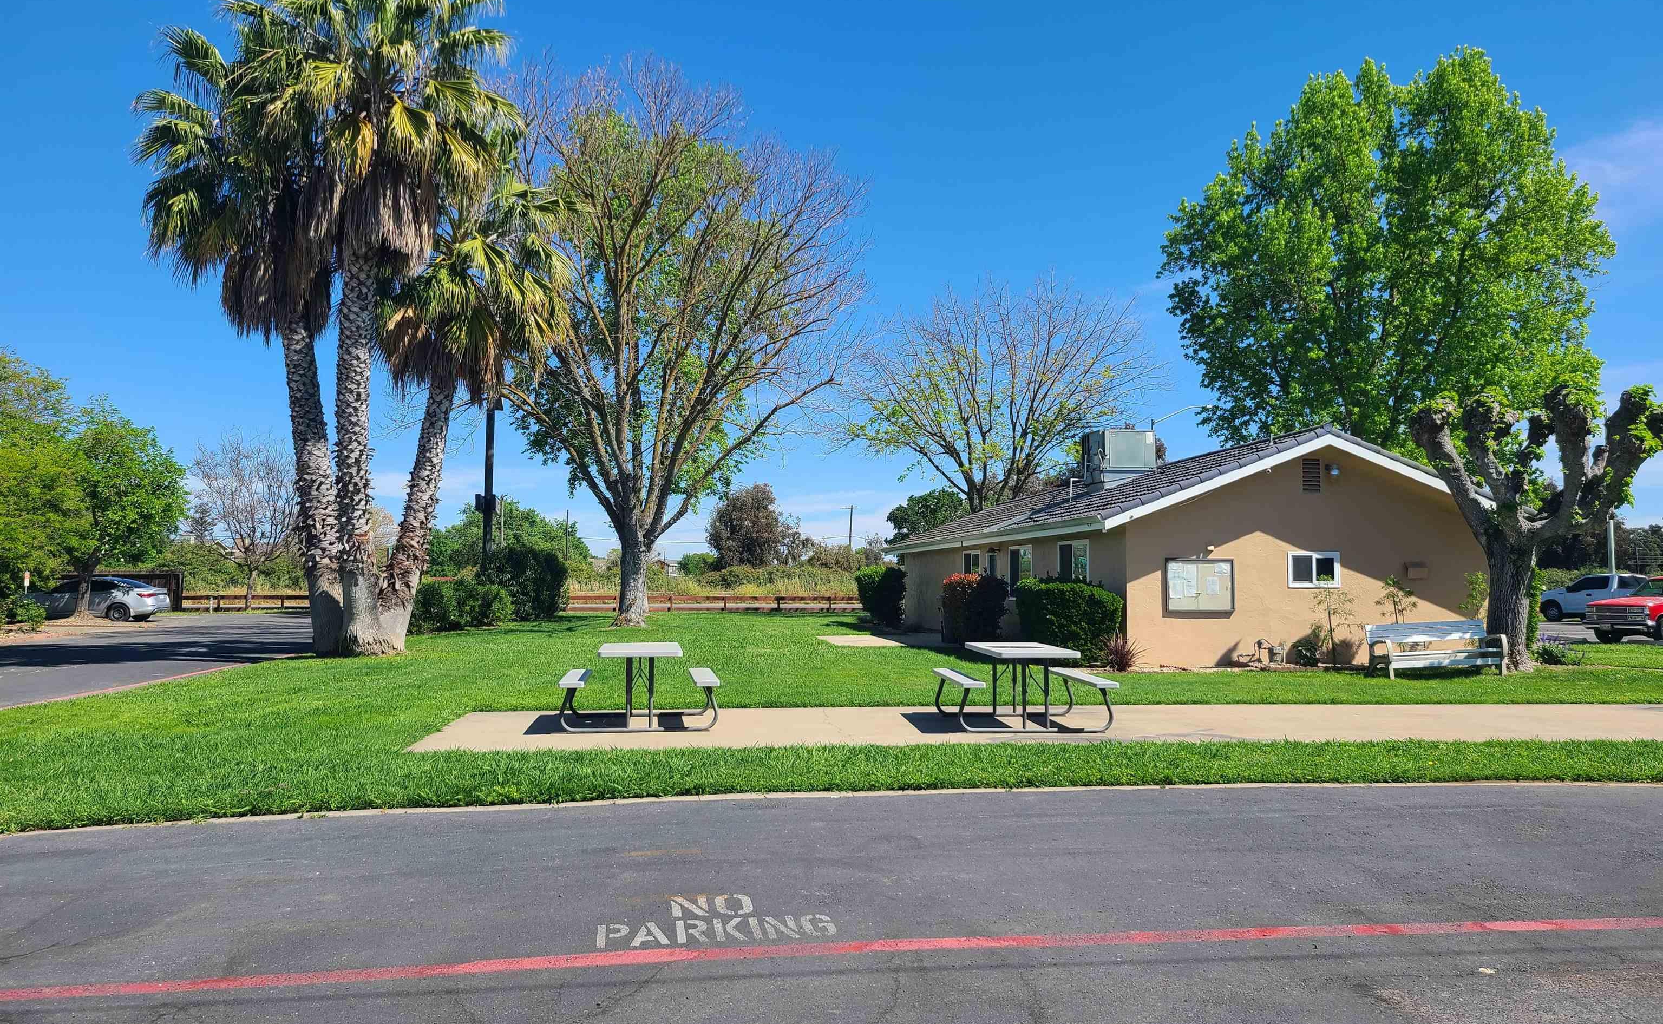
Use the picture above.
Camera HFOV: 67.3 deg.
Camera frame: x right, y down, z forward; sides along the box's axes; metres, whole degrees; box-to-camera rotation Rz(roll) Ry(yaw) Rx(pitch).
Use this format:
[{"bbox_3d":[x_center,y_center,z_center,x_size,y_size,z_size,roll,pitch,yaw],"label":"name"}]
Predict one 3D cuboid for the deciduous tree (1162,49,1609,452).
[{"bbox_3d":[17.904,-5.759,40.353,13.168,18.822,12.469,-1,-3,24],"label":"deciduous tree"}]

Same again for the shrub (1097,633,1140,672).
[{"bbox_3d":[4.621,2.241,20.046,0.715,0.580,0.729,-1,-3,13],"label":"shrub"}]

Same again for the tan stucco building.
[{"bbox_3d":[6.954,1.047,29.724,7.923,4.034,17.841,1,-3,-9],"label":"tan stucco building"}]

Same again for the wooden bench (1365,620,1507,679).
[{"bbox_3d":[9.003,2.045,18.655,1.943,0.830,0.668,1,-3,-11],"label":"wooden bench"}]

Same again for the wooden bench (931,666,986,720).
[{"bbox_3d":[1.287,1.870,12.416,0.273,0.472,1.851,0,-3,-4],"label":"wooden bench"}]

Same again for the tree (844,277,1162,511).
[{"bbox_3d":[6.344,-2.426,46.200,11.777,12.741,11.000,0,-3,0],"label":"tree"}]

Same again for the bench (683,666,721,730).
[{"bbox_3d":[-1.302,1.872,12.509,0.273,0.472,1.851,1,-3,-8],"label":"bench"}]

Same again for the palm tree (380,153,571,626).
[{"bbox_3d":[-7.243,-2.212,25.155,3.823,9.950,3.800,0,-3,0],"label":"palm tree"}]

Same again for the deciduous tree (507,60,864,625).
[{"bbox_3d":[-4.741,-5.466,39.626,11.434,18.100,11.051,0,-3,-7],"label":"deciduous tree"}]

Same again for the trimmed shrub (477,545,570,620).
[{"bbox_3d":[-10.559,2.402,42.739,3.026,2.715,2.751,1,-3,-14],"label":"trimmed shrub"}]

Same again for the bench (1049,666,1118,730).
[{"bbox_3d":[2.457,1.849,12.289,0.260,0.469,1.830,0,-3,-4],"label":"bench"}]

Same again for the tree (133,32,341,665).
[{"bbox_3d":[-11.461,-3.564,24.824,4.150,12.658,3.944,2,-3,-25],"label":"tree"}]

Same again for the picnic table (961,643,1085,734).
[{"bbox_3d":[1.851,1.707,12.257,0.765,0.745,1.830,0,-3,-4],"label":"picnic table"}]

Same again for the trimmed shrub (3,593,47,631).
[{"bbox_3d":[-21.008,2.619,32.502,1.184,1.010,1.100,0,-3,0],"label":"trimmed shrub"}]

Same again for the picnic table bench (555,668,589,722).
[{"bbox_3d":[-2.492,1.853,12.296,0.260,0.469,1.830,1,-3,-8],"label":"picnic table bench"}]

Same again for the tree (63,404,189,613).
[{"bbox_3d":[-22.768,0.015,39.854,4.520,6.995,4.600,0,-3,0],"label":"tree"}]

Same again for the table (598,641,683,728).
[{"bbox_3d":[-1.890,1.722,12.392,0.765,0.745,1.830,1,-3,-8],"label":"table"}]

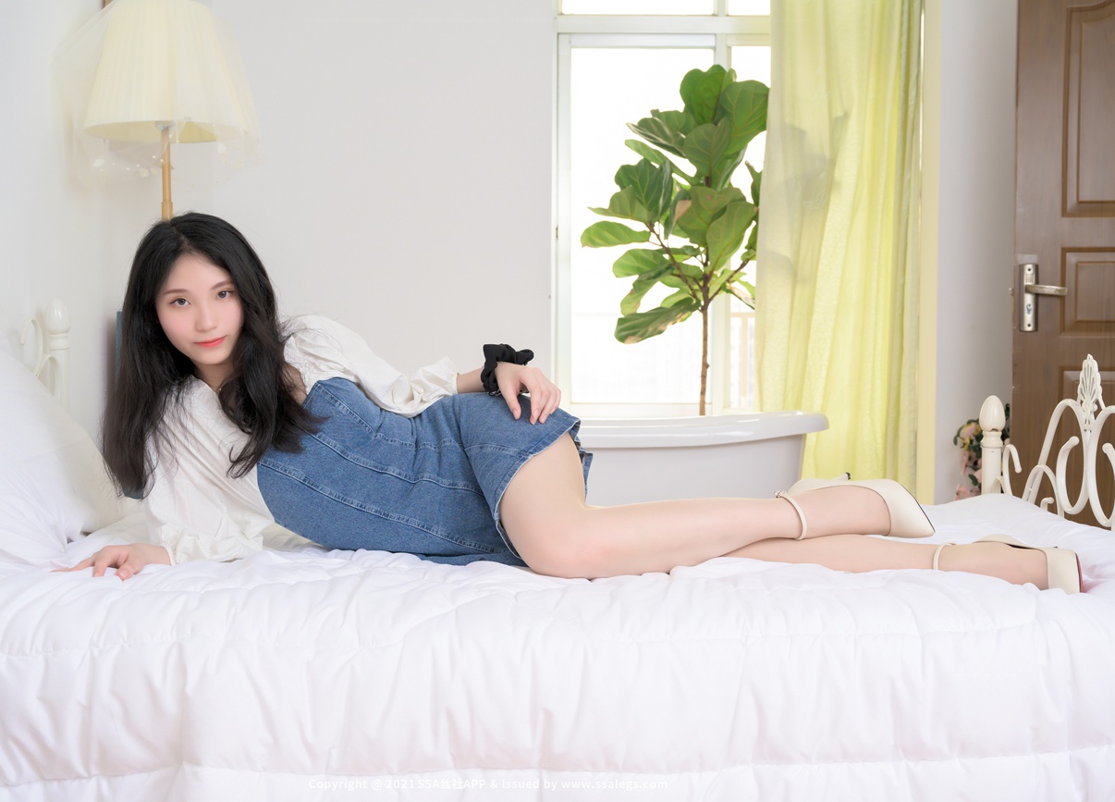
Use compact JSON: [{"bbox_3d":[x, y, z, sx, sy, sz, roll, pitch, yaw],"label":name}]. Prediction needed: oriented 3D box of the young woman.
[{"bbox_3d":[0.010,-0.011,2.282,1.550,0.570,0.470,0,3,0],"label":"young woman"}]

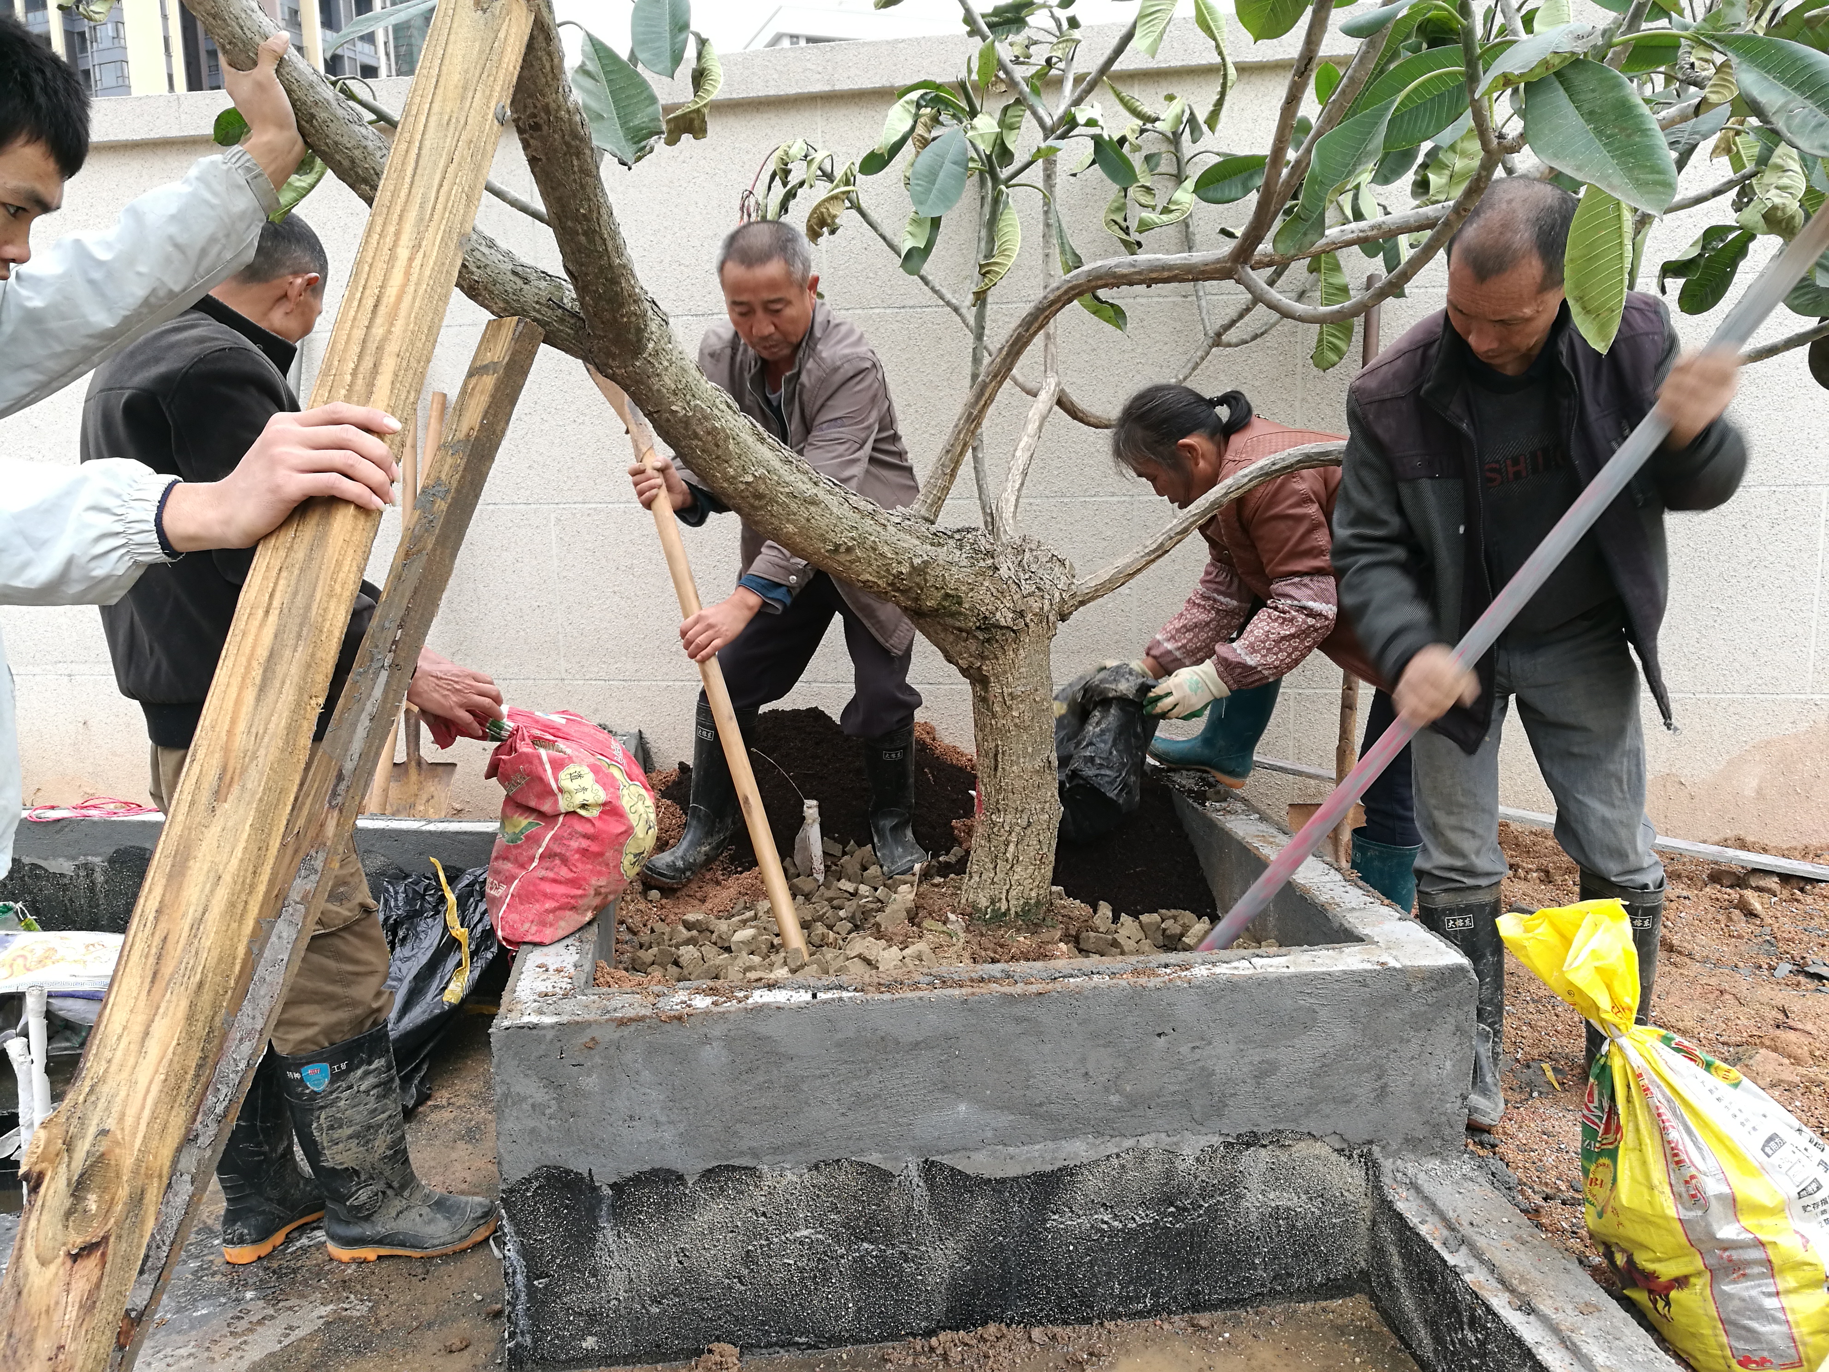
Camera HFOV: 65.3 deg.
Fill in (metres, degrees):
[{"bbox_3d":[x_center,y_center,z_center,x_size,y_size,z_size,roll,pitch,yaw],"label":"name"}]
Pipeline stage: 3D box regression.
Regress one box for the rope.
[{"bbox_3d":[-1.911,0.293,3.338,0.330,0.035,0.140,1,10,13],"label":"rope"}]

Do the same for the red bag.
[{"bbox_3d":[-0.605,0.226,2.515,0.290,0.380,0.270,-5,11,-17],"label":"red bag"}]

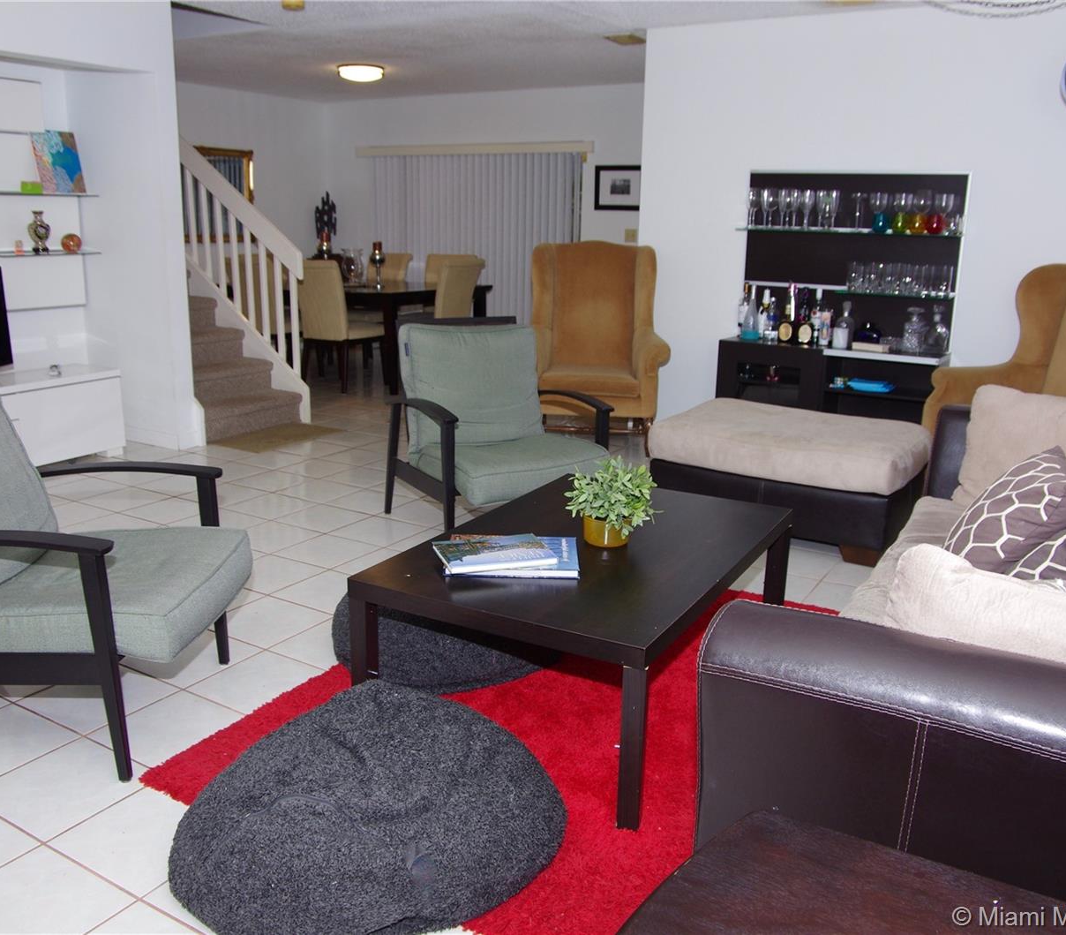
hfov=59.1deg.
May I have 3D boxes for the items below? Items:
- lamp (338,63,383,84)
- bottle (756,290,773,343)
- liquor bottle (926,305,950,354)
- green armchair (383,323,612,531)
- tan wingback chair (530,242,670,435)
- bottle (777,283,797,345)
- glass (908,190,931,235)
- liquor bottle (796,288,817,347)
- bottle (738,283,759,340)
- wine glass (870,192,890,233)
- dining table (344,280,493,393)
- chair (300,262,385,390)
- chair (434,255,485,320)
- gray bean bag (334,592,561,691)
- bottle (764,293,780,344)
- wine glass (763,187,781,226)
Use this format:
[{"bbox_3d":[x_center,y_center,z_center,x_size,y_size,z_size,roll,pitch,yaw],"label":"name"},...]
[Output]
[{"bbox_3d":[-1.311,-2.999,7.178,0.360,0.105,0.360,1,14,0],"label":"lamp"},{"bbox_3d":[1.353,-0.875,5.449,0.080,0.290,0.080,9,17,30],"label":"bottle"},{"bbox_3d":[2.126,-0.724,4.891,0.112,0.249,0.112,10,17,29],"label":"liquor bottle"},{"bbox_3d":[-0.154,-0.135,3.969,0.710,0.885,0.930,-6,16,-27],"label":"green armchair"},{"bbox_3d":[0.356,-0.734,5.645,0.850,1.190,0.820,3,15,6],"label":"tan wingback chair"},{"bbox_3d":[1.469,-0.883,5.403,0.095,0.330,0.095,9,17,30],"label":"bottle"},{"bbox_3d":[2.015,-1.329,4.860,0.090,0.214,0.090,10,17,29],"label":"glass"},{"bbox_3d":[1.513,-0.825,5.147,0.090,0.315,0.090,10,17,29],"label":"liquor bottle"},{"bbox_3d":[1.294,-0.916,5.553,0.092,0.315,0.092,9,17,30],"label":"bottle"},{"bbox_3d":[1.842,-1.352,4.960,0.090,0.204,0.090,10,17,29],"label":"wine glass"},{"bbox_3d":[-1.484,-1.200,8.079,1.750,0.765,1.330,10,17,29],"label":"dining table"},{"bbox_3d":[-1.475,-1.132,7.383,0.450,0.980,0.600,10,17,29],"label":"chair"},{"bbox_3d":[-0.775,-1.171,7.666,0.620,1.030,0.460,10,17,29],"label":"chair"},{"bbox_3d":[-0.232,0.410,2.899,0.760,0.300,0.760,10,17,29],"label":"gray bean bag"},{"bbox_3d":[1.389,-0.855,5.449,0.085,0.275,0.085,10,17,29],"label":"bottle"},{"bbox_3d":[1.371,-1.496,5.399,0.088,0.220,0.088,10,17,29],"label":"wine glass"}]

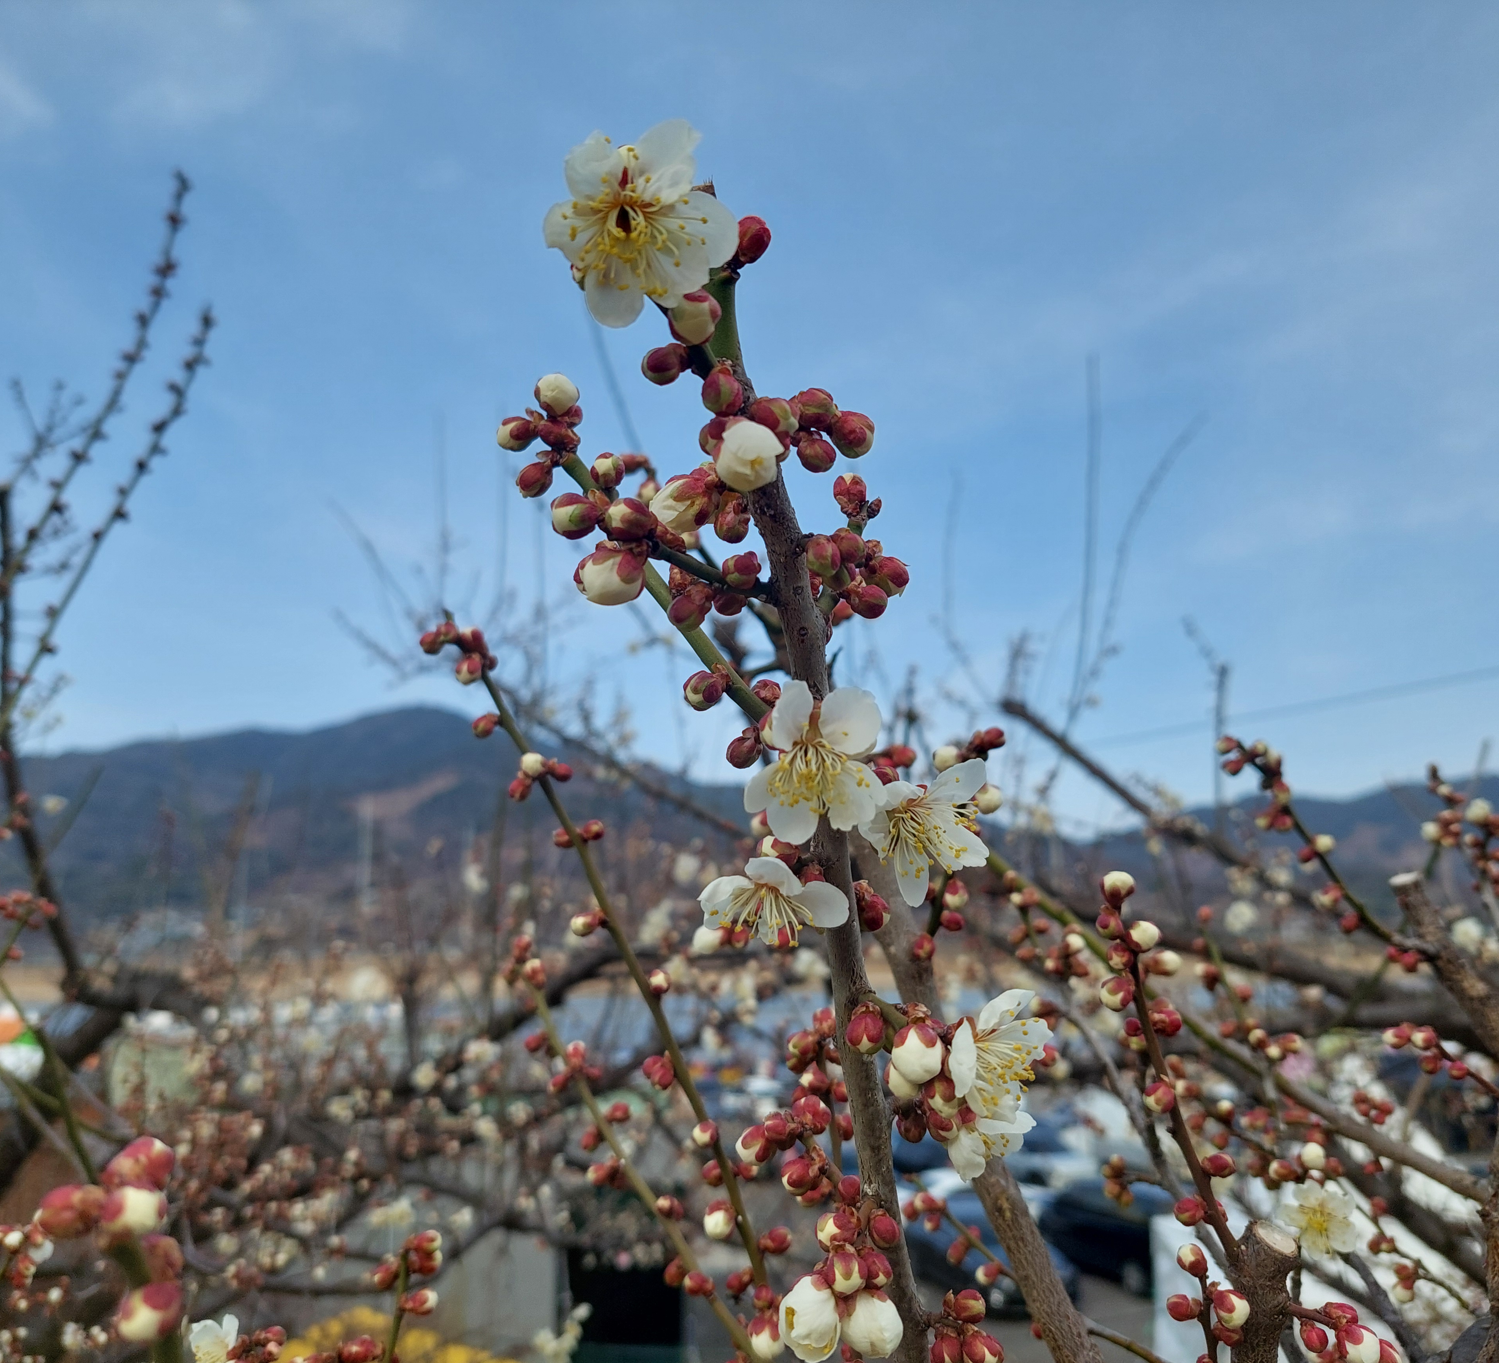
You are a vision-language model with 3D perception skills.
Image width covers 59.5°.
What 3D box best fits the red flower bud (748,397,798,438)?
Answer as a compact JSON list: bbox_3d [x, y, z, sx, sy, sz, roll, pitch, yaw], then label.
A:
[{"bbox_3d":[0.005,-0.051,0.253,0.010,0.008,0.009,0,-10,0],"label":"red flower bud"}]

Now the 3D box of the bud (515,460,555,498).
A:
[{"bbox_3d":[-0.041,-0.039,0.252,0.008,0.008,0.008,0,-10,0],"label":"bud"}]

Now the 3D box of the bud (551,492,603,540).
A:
[{"bbox_3d":[-0.030,-0.029,0.227,0.009,0.008,0.008,-6,0,-21],"label":"bud"}]

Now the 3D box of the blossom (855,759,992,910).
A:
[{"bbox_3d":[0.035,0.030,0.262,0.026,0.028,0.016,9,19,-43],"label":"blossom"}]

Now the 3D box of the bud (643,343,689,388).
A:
[{"bbox_3d":[-0.014,-0.054,0.222,0.008,0.007,0.007,-24,0,-20],"label":"bud"}]

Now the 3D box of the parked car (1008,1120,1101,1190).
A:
[{"bbox_3d":[7.391,11.752,32.000,1.820,1.520,4.500,1,-10,-7],"label":"parked car"}]

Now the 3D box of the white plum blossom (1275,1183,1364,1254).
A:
[{"bbox_3d":[0.182,0.172,0.420,0.026,0.025,0.011,0,-14,18],"label":"white plum blossom"}]

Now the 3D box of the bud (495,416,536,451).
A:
[{"bbox_3d":[-0.041,-0.044,0.230,0.007,0.006,0.006,-19,0,-9],"label":"bud"}]

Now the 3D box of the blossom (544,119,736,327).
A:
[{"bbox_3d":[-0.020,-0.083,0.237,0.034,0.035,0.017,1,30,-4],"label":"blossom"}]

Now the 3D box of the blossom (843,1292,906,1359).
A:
[{"bbox_3d":[0.025,0.128,0.262,0.012,0.013,0.013,1,-10,-6],"label":"blossom"}]

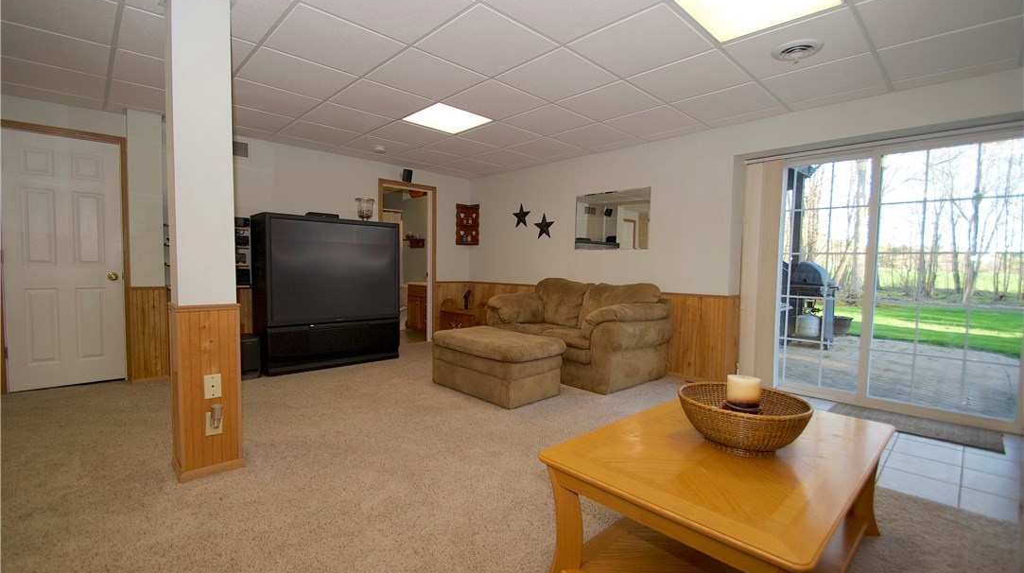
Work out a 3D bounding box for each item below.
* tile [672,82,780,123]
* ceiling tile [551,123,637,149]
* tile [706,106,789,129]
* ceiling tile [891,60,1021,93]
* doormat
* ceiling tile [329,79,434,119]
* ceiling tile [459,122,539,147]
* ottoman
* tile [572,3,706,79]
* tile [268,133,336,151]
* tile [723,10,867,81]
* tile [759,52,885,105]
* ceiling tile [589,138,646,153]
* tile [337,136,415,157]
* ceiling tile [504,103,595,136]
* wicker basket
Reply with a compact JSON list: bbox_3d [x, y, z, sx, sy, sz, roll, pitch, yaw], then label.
[{"bbox_3d":[1.598,-1.381,3.235,0.602,0.020,0.602,-2,4,-44],"label":"tile"},{"bbox_3d":[0.751,-1.448,4.124,0.605,0.025,0.605,-3,5,-44],"label":"ceiling tile"},{"bbox_3d":[1.914,-1.390,3.513,0.174,0.020,0.591,-2,5,-44],"label":"tile"},{"bbox_3d":[2.755,-1.327,2.674,0.165,0.020,0.555,-2,5,-44],"label":"ceiling tile"},{"bbox_3d":[2.723,0.940,2.927,0.440,0.012,0.830,-2,4,-44],"label":"doormat"},{"bbox_3d":[-0.988,-1.425,3.282,0.600,0.025,0.600,-2,4,-44],"label":"ceiling tile"},{"bbox_3d":[-0.112,-1.458,4.130,0.600,0.025,0.600,-2,4,-44],"label":"ceiling tile"},{"bbox_3d":[-0.129,0.628,3.543,0.590,0.440,0.960,-3,5,-44],"label":"ottoman"},{"bbox_3d":[0.714,-1.342,2.381,0.591,0.020,0.585,-2,5,-44],"label":"tile"},{"bbox_3d":[-2.206,-1.517,4.511,0.585,0.020,0.317,-2,5,-44],"label":"tile"},{"bbox_3d":[1.584,-1.333,2.382,0.600,0.025,0.600,-2,4,-44],"label":"tile"},{"bbox_3d":[2.021,-1.350,2.797,0.602,0.020,0.602,-2,4,-44],"label":"tile"},{"bbox_3d":[1.044,-1.455,4.402,0.195,0.025,0.600,-2,4,-44],"label":"ceiling tile"},{"bbox_3d":[-1.397,-1.505,4.589,0.605,0.025,0.605,-3,5,-44],"label":"tile"},{"bbox_3d":[0.313,-1.426,3.688,0.602,0.020,0.602,-2,4,-44],"label":"ceiling tile"},{"bbox_3d":[0.790,0.463,1.495,0.405,0.155,0.405,-3,5,-44],"label":"wicker basket"}]

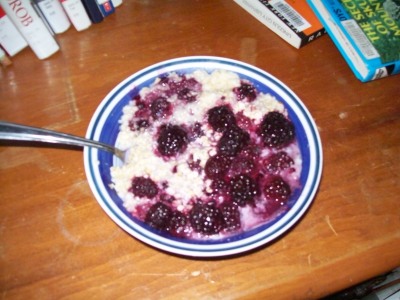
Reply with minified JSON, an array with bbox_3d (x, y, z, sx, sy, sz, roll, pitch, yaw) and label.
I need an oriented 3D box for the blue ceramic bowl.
[{"bbox_3d":[0.002,0.005,0.326,0.174,0.045,0.174,3,57,0],"label":"blue ceramic bowl"}]

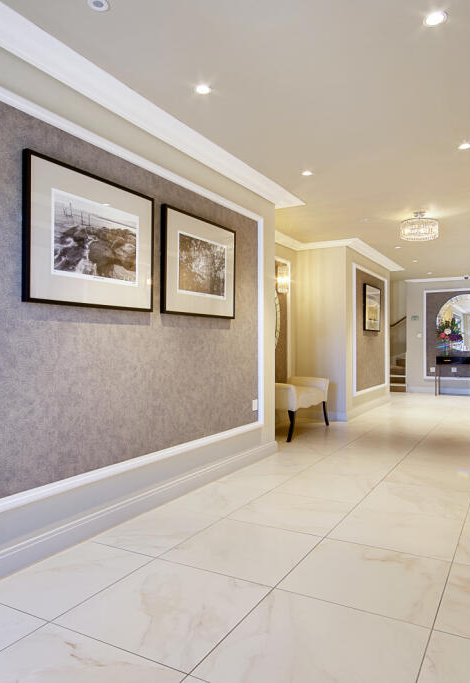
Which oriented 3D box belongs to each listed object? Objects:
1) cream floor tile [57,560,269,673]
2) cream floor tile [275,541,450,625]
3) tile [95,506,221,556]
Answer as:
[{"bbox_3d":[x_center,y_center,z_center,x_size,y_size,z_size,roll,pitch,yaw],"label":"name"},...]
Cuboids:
[{"bbox_3d":[-0.258,1.044,1.795,0.600,0.010,0.600,1,0,29],"label":"cream floor tile"},{"bbox_3d":[0.595,1.045,2.027,0.610,0.010,0.586,0,0,29],"label":"cream floor tile"},{"bbox_3d":[-0.399,1.038,2.516,0.410,0.010,0.600,1,0,29],"label":"tile"}]

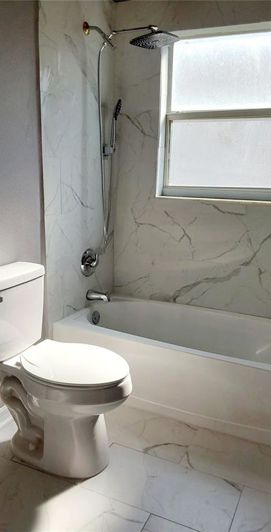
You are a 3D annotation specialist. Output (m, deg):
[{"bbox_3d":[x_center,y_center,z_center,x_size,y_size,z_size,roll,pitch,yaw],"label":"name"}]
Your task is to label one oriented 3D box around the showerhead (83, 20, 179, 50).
[{"bbox_3d":[-0.033,-1.245,2.295,0.515,0.150,0.225,7,14,24],"label":"showerhead"}]

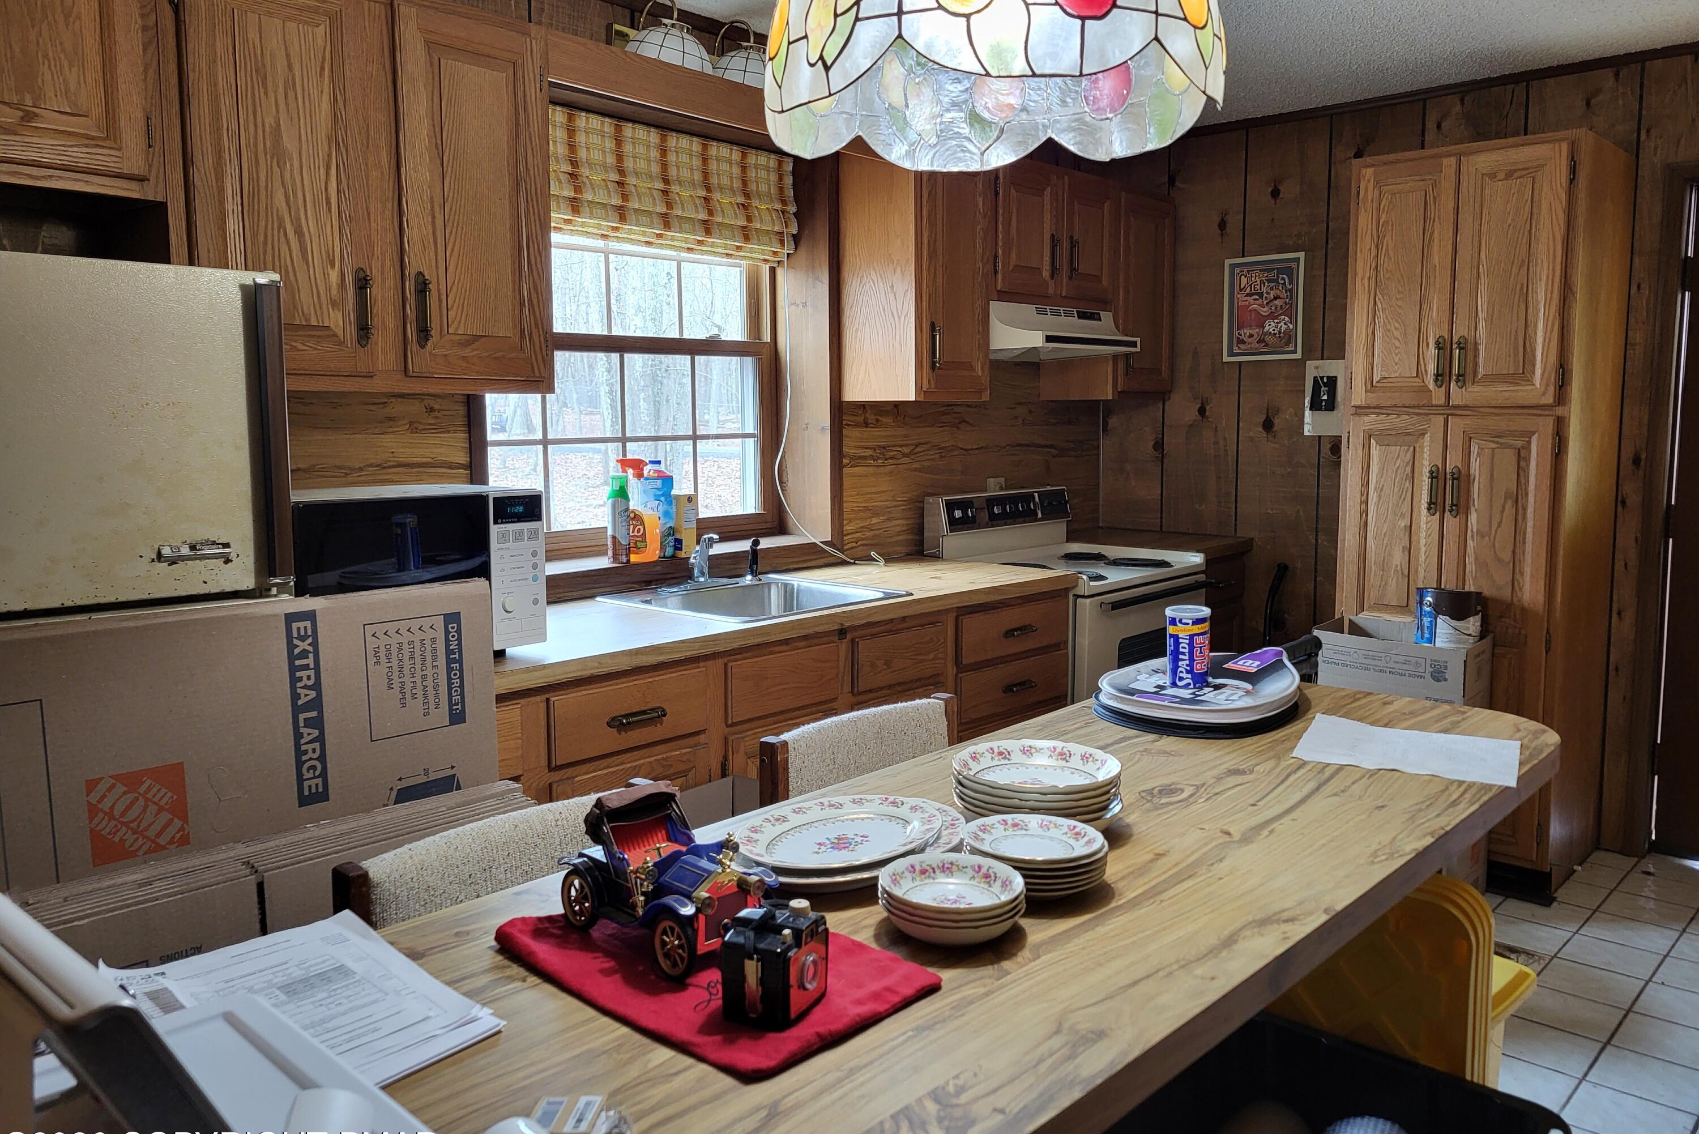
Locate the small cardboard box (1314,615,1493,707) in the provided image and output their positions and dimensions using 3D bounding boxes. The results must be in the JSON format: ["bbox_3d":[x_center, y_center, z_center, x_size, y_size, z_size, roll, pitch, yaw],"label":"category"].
[{"bbox_3d":[1.573,0.405,3.651,0.430,0.457,0.310,6,9,42],"label":"small cardboard box"}]

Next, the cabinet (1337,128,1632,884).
[{"bbox_3d":[1.919,-0.156,3.898,0.620,2.114,0.593,6,9,42],"label":"cabinet"}]

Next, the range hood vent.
[{"bbox_3d":[0.630,-0.796,4.318,0.458,0.150,0.764,6,9,42],"label":"range hood vent"}]

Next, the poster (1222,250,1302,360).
[{"bbox_3d":[1.489,-0.928,4.590,0.298,0.366,0.022,6,9,42],"label":"poster"}]

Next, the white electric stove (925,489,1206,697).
[{"bbox_3d":[0.745,0.309,4.354,0.690,1.112,0.764,6,9,42],"label":"white electric stove"}]

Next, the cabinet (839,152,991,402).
[{"bbox_3d":[0.208,-0.891,3.917,0.325,0.765,0.372,5,8,42],"label":"cabinet"}]

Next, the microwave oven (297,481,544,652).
[{"bbox_3d":[-0.924,0.015,2.532,0.360,0.320,0.507,6,9,42],"label":"microwave oven"}]

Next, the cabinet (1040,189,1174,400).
[{"bbox_3d":[0.972,-0.996,4.763,0.325,0.765,0.430,5,8,42],"label":"cabinet"}]

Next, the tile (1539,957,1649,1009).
[{"bbox_3d":[1.795,1.010,3.088,0.200,0.010,0.200,6,9,42],"label":"tile"}]

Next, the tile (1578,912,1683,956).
[{"bbox_3d":[2.082,0.979,3.402,0.204,0.010,0.204,5,8,42],"label":"tile"}]

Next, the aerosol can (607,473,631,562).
[{"bbox_3d":[-0.621,-0.129,3.439,0.063,0.240,0.063,-1,7,0],"label":"aerosol can"}]

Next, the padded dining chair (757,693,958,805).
[{"bbox_3d":[0.190,0.702,2.053,0.465,0.860,0.530,-6,8,-44],"label":"padded dining chair"}]

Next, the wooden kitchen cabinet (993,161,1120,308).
[{"bbox_3d":[0.579,-1.101,4.326,0.329,0.458,0.764,6,9,42],"label":"wooden kitchen cabinet"}]

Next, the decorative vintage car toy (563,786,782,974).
[{"bbox_3d":[-0.161,0.263,1.119,0.098,0.130,0.222,-6,8,-42],"label":"decorative vintage car toy"}]

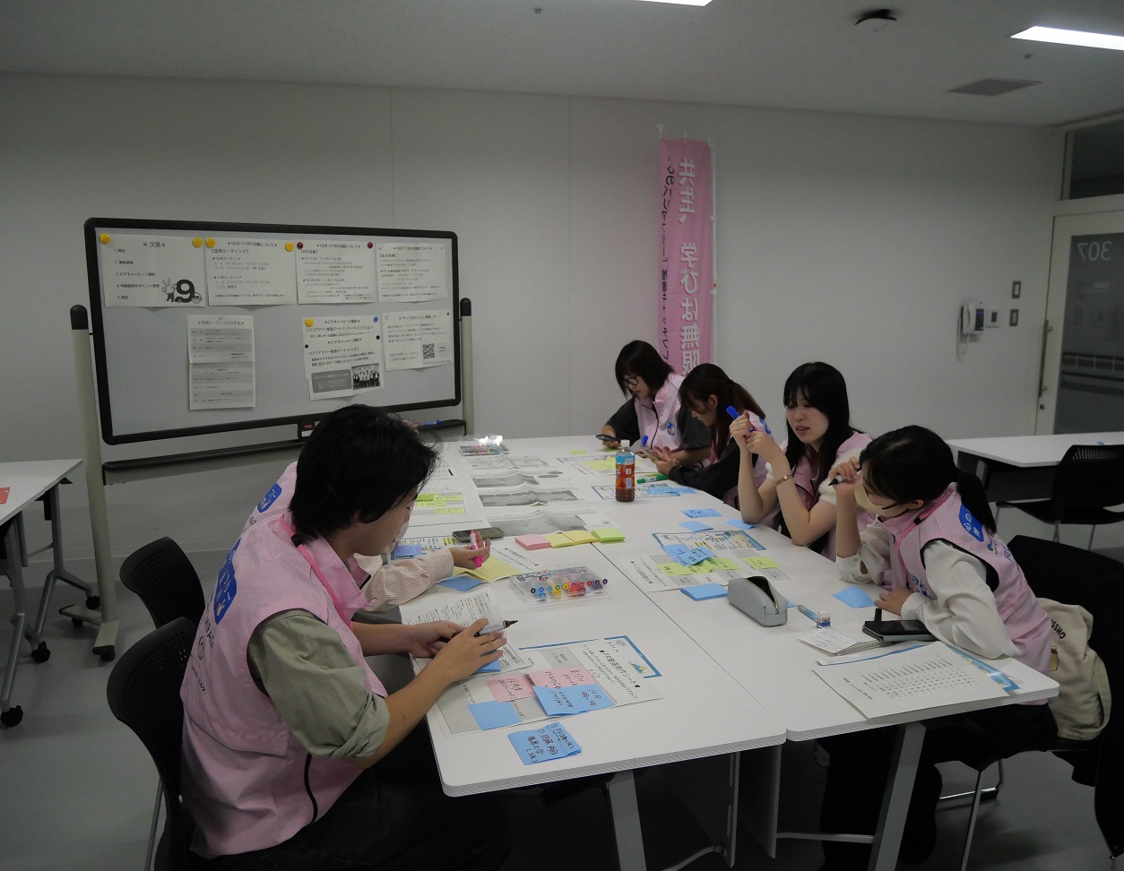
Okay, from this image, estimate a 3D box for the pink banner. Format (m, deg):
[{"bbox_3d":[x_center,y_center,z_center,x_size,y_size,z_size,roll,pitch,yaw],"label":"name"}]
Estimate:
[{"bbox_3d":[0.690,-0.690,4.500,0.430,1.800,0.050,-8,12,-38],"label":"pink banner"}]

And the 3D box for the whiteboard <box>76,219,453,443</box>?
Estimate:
[{"bbox_3d":[-1.248,-0.519,3.910,1.820,0.940,0.050,-9,13,-41],"label":"whiteboard"}]

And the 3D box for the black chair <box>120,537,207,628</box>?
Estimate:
[{"bbox_3d":[-0.880,0.715,2.260,0.530,0.790,0.500,-2,10,-8],"label":"black chair"}]

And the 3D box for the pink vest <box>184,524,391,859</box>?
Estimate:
[{"bbox_3d":[-0.581,0.456,1.648,0.340,0.610,0.470,9,4,-27],"label":"pink vest"}]

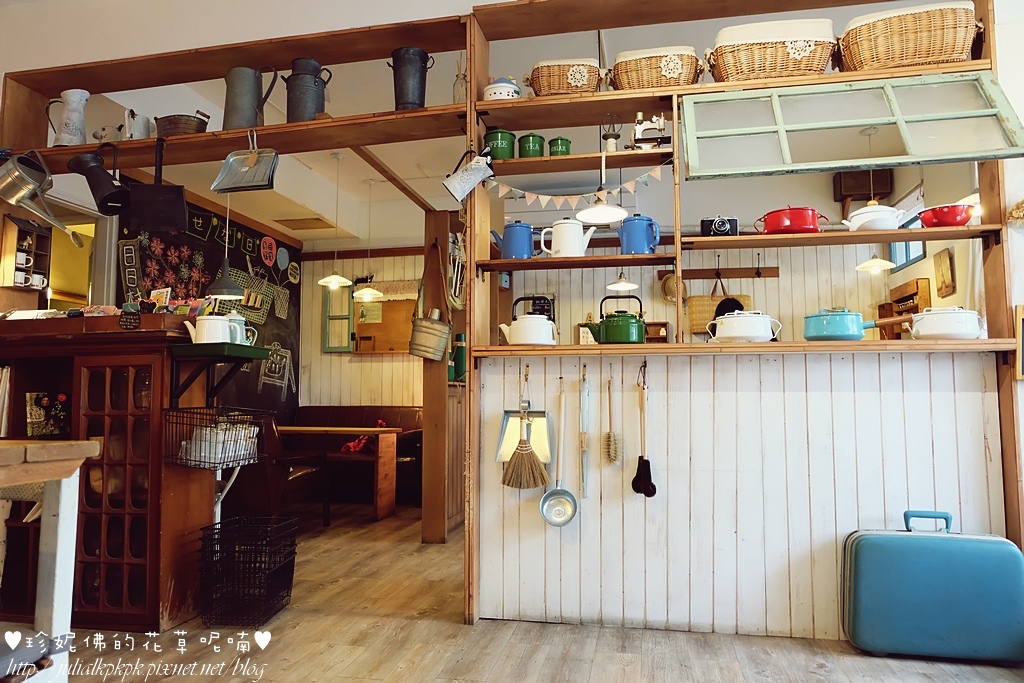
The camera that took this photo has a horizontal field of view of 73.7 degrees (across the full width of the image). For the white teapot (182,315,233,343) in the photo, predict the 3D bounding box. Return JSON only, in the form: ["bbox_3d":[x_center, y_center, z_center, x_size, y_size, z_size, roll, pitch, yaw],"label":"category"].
[{"bbox_3d":[-1.273,-0.034,2.886,0.250,0.125,0.146,0,-4,6],"label":"white teapot"}]

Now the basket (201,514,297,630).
[{"bbox_3d":[-1.118,0.981,2.919,0.286,0.400,0.294,0,-4,5],"label":"basket"}]

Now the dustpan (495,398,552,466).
[{"bbox_3d":[0.053,0.382,2.891,0.229,0.267,0.082,-1,-4,11],"label":"dustpan"}]

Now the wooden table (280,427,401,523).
[{"bbox_3d":[-1.585,1.028,5.362,1.306,0.672,0.547,-1,-4,11],"label":"wooden table"}]

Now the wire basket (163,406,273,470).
[{"bbox_3d":[-1.241,0.400,2.889,0.278,0.216,0.355,3,-4,11],"label":"wire basket"}]

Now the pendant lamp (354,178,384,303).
[{"bbox_3d":[-1.178,-0.831,5.577,0.254,1.015,0.254,-1,-4,11],"label":"pendant lamp"}]

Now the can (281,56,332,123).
[{"bbox_3d":[-1.026,-1.222,3.407,0.257,0.345,0.180,-1,-4,14],"label":"can"}]

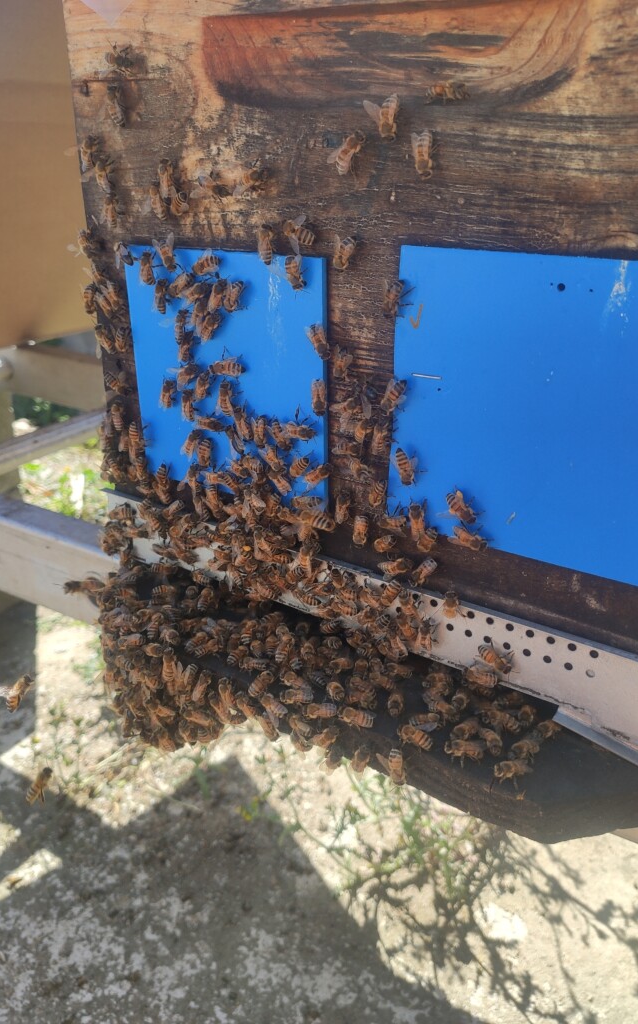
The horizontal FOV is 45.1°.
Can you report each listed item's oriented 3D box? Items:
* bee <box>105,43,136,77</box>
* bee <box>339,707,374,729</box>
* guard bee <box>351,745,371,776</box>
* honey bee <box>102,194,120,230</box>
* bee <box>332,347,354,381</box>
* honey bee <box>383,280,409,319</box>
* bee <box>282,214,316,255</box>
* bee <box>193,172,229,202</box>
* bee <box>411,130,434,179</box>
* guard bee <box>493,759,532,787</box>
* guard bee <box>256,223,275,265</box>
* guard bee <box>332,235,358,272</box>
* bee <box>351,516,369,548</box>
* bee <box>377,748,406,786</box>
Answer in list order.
[{"bbox_3d":[-0.074,-0.168,0.287,0.014,0.008,0.005,25,32,24],"label":"bee"},{"bbox_3d":[0.014,0.078,0.287,0.013,0.005,0.006,9,26,19],"label":"bee"},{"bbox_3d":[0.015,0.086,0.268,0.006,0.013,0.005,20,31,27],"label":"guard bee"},{"bbox_3d":[-0.084,-0.123,0.315,0.006,0.013,0.005,11,26,31],"label":"honey bee"},{"bbox_3d":[0.008,-0.053,0.273,0.007,0.012,0.005,24,33,25],"label":"bee"},{"bbox_3d":[0.025,-0.070,0.254,0.007,0.013,0.005,34,36,18],"label":"honey bee"},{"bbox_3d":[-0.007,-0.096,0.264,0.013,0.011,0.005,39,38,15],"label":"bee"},{"bbox_3d":[-0.039,-0.120,0.284,0.014,0.008,0.005,31,34,20],"label":"bee"},{"bbox_3d":[0.032,-0.108,0.232,0.006,0.013,0.005,13,27,30],"label":"bee"},{"bbox_3d":[0.066,0.088,0.264,0.013,0.005,0.006,-2,25,-5],"label":"guard bee"},{"bbox_3d":[-0.019,-0.097,0.280,0.006,0.013,0.005,13,26,30],"label":"guard bee"},{"bbox_3d":[0.009,-0.086,0.258,0.007,0.013,0.005,36,37,17],"label":"guard bee"},{"bbox_3d":[0.016,0.008,0.301,0.006,0.013,0.005,18,29,28],"label":"bee"},{"bbox_3d":[0.027,0.092,0.277,0.008,0.013,0.005,5,24,33],"label":"bee"}]

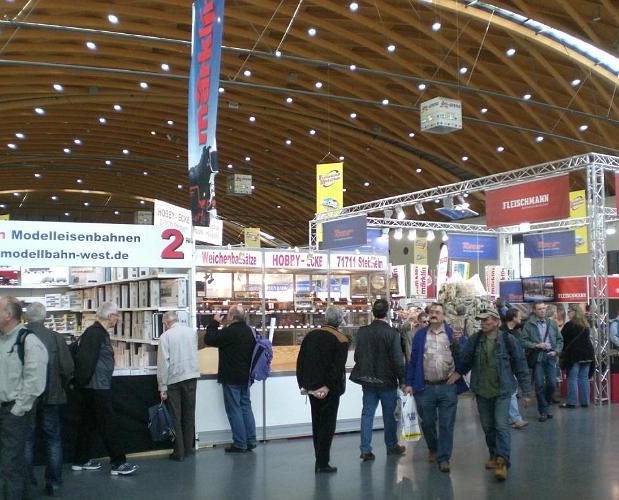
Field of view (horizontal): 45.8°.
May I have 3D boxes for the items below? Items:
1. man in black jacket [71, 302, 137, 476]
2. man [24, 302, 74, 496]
[{"bbox_3d":[-2.198,1.469,7.850,0.620,1.760,0.500,2,-5,-23],"label":"man in black jacket"},{"bbox_3d":[-2.552,1.415,7.134,0.540,1.802,0.360,3,-5,-36],"label":"man"}]

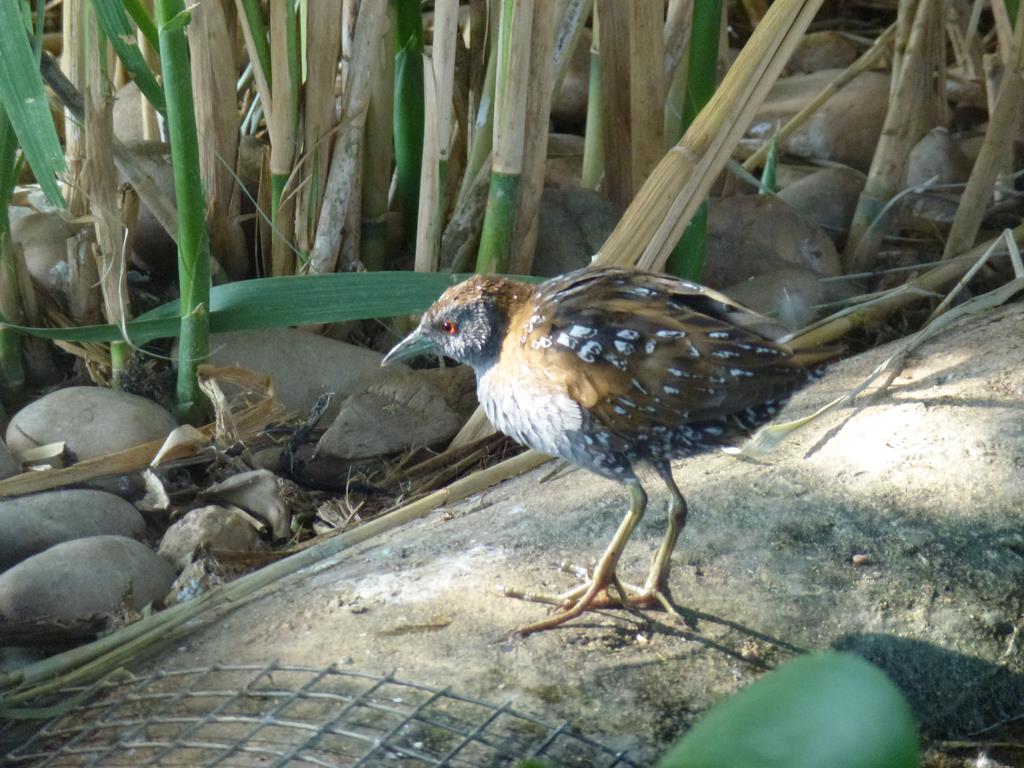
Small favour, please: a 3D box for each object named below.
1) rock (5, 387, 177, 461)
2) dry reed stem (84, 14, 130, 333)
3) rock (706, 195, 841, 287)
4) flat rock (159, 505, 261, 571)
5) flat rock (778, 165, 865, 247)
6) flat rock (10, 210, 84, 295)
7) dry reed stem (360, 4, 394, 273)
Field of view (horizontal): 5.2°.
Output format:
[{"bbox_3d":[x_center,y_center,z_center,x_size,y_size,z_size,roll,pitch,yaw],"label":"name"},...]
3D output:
[{"bbox_3d":[-0.134,0.013,3.610,0.055,0.024,0.042,0,20,0],"label":"rock"},{"bbox_3d":[-0.131,-0.069,3.690,0.009,0.118,0.009,-3,20,1],"label":"dry reed stem"},{"bbox_3d":[0.086,-0.047,3.760,0.046,0.029,0.038,0,20,0],"label":"rock"},{"bbox_3d":[-0.094,0.048,3.530,0.032,0.021,0.028,0,20,0],"label":"flat rock"},{"bbox_3d":[0.104,-0.059,3.800,0.032,0.025,0.031,0,20,0],"label":"flat rock"},{"bbox_3d":[-0.153,-0.043,3.760,0.029,0.025,0.029,0,20,0],"label":"flat rock"},{"bbox_3d":[-0.043,-0.079,3.740,0.009,0.100,0.009,2,20,-1],"label":"dry reed stem"}]

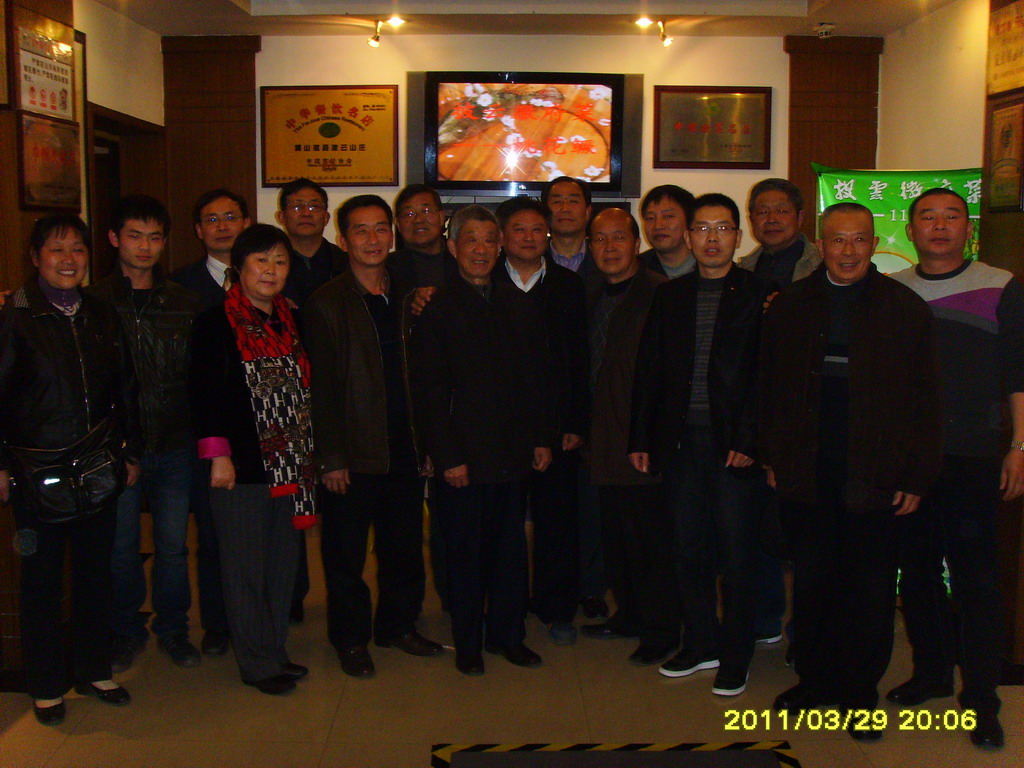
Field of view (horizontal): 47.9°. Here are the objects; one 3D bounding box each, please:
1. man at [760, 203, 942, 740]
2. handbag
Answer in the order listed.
[{"bbox_3d":[1.050,0.264,3.577,0.570,1.633,0.370,2,8,16],"label":"man"},{"bbox_3d":[-1.352,0.264,3.530,0.346,0.313,0.130,-2,8,-15],"label":"handbag"}]

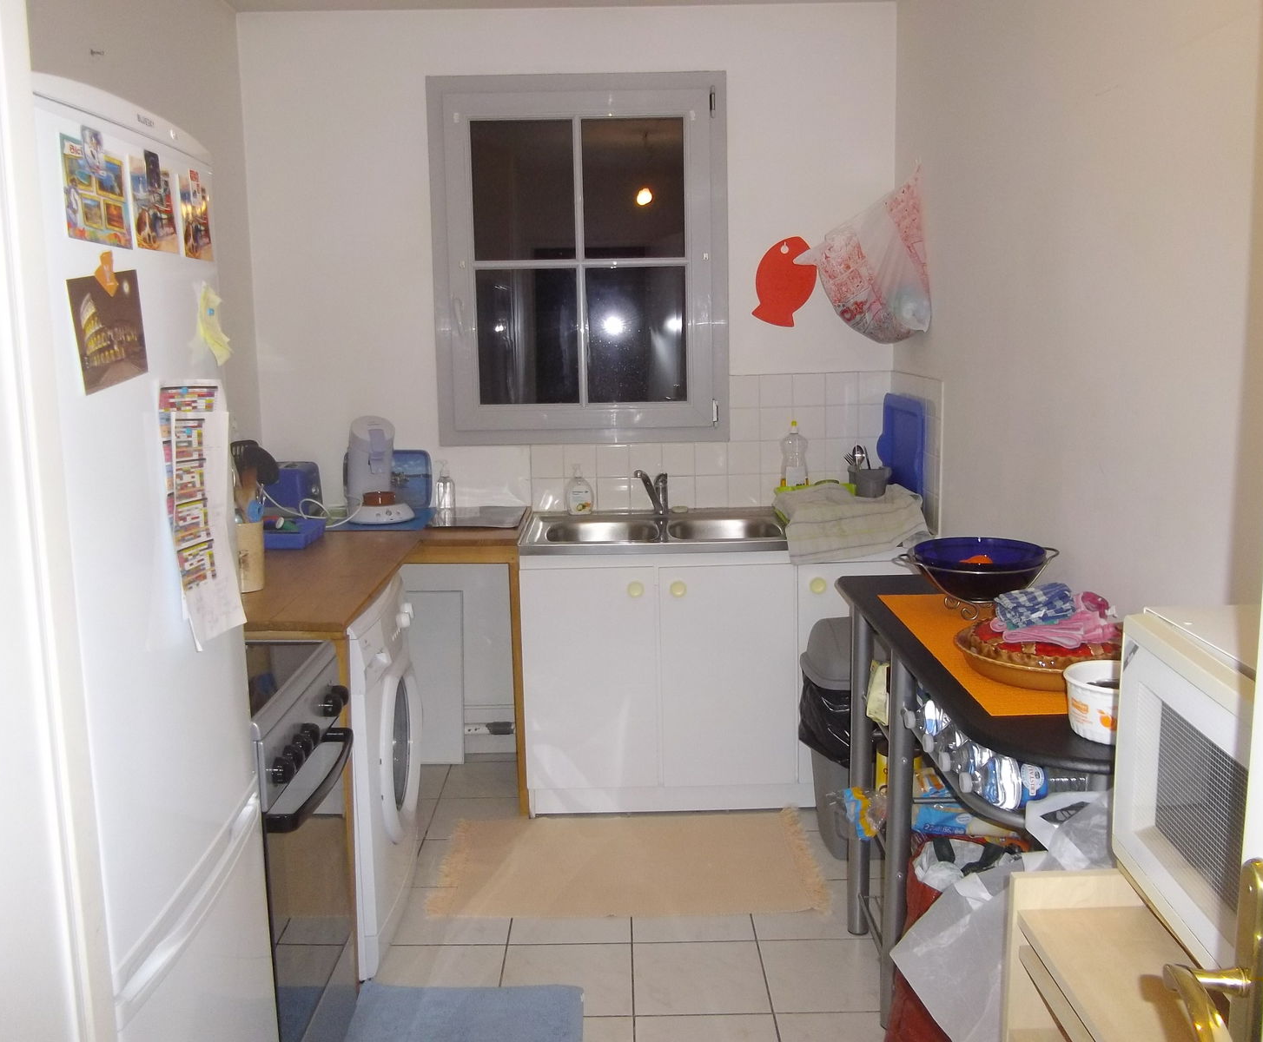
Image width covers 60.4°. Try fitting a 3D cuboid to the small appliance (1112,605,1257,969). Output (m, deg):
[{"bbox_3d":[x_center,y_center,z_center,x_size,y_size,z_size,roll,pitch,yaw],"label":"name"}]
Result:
[{"bbox_3d":[0.685,0.267,0.902,0.360,0.285,0.470,0,9,3],"label":"small appliance"}]

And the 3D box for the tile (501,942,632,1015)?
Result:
[{"bbox_3d":[-0.144,1.037,2.471,0.299,0.010,0.299,-1,8,-1],"label":"tile"}]

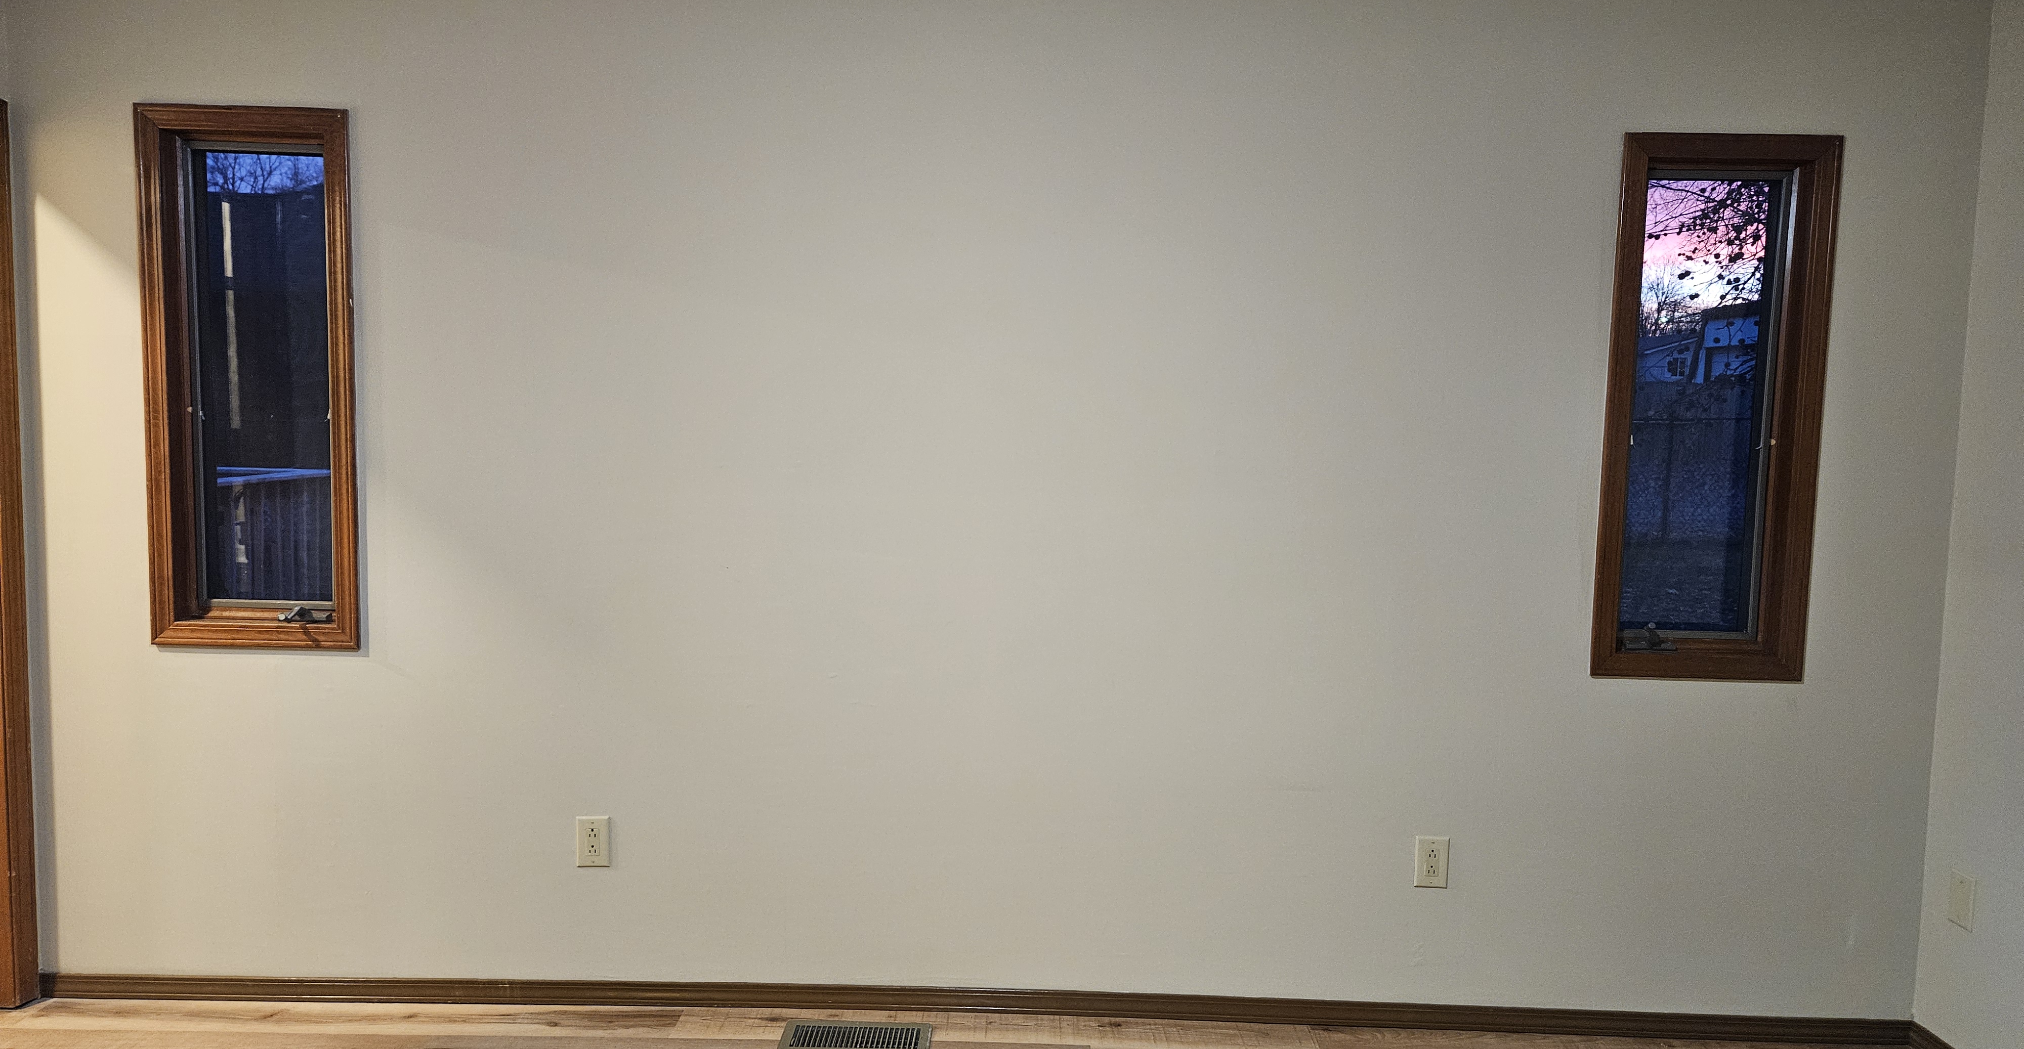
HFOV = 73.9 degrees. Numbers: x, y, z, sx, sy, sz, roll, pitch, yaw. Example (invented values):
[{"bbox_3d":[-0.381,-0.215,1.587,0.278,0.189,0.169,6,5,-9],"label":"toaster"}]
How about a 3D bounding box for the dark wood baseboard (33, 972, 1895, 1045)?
[{"bbox_3d":[-0.106,1.170,3.259,4.547,0.061,0.016,1,5,1],"label":"dark wood baseboard"}]

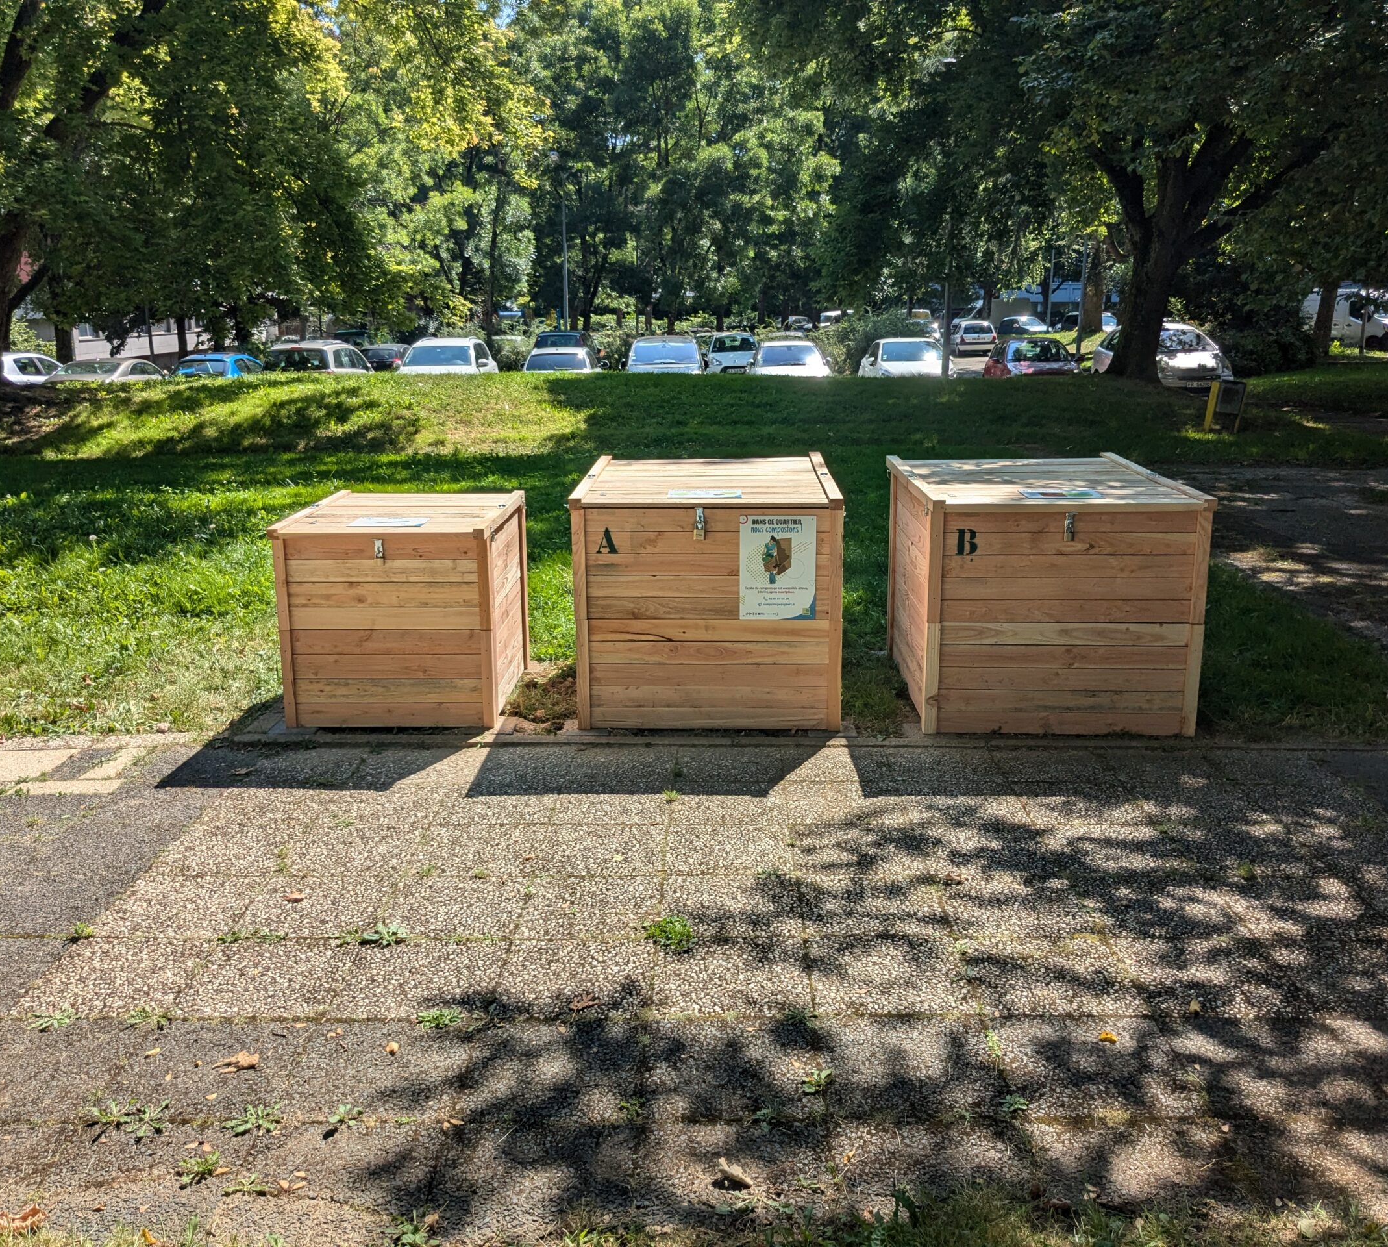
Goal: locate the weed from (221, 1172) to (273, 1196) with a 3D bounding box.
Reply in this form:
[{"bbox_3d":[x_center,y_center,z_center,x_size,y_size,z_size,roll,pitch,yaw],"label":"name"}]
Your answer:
[{"bbox_3d":[-0.875,1.098,2.543,0.095,0.030,0.055,-1,14,1],"label":"weed"}]

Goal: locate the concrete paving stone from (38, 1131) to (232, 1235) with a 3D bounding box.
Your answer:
[{"bbox_3d":[-1.107,1.124,2.566,0.395,0.050,0.395,0,14,1],"label":"concrete paving stone"}]

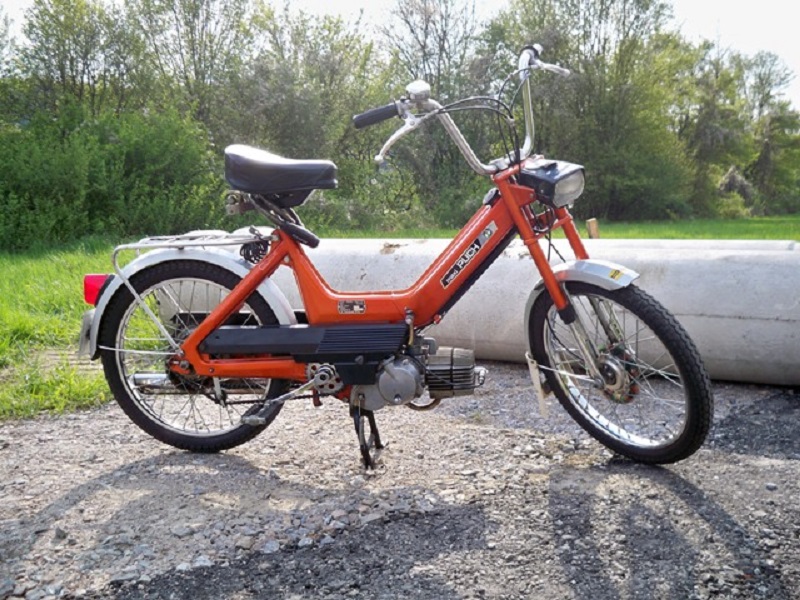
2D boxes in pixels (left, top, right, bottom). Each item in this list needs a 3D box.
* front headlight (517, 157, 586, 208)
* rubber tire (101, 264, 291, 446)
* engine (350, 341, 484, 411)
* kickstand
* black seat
[{"bbox_3d":[0.360,-0.282,1.898,0.105,0.100,0.130,-31,34,-27],"label":"front headlight"},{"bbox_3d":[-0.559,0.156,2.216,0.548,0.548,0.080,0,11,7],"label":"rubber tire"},{"bbox_3d":[0.043,0.193,2.143,0.345,0.185,0.180,0,11,7],"label":"engine"},{"bbox_3d":[-0.085,0.345,2.189,0.075,0.175,0.175,0,11,7],"label":"kickstand"},{"bbox_3d":[-0.304,-0.322,2.087,0.285,0.165,0.210,0,11,7],"label":"black seat"}]

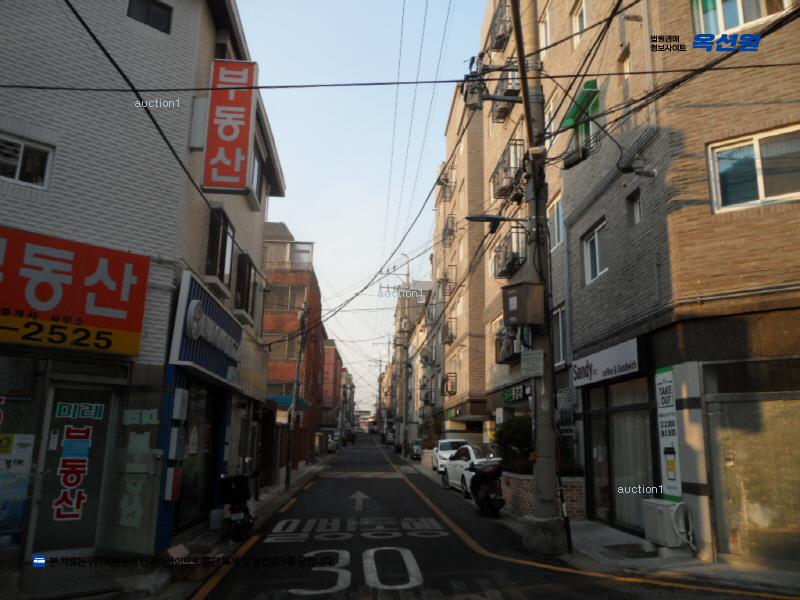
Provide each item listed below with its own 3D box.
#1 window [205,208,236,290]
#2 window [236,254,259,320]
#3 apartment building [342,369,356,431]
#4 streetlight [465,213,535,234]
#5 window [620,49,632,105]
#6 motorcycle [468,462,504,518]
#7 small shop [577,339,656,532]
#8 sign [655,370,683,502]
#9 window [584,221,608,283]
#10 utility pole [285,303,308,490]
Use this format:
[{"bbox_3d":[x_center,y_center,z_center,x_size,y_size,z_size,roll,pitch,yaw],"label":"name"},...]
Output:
[{"bbox_3d":[-3.349,-0.923,11.613,0.240,1.230,1.242,2,-13,-4],"label":"window"},{"bbox_3d":[-3.554,-0.297,14.363,0.240,1.230,1.272,2,-13,-4],"label":"window"},{"bbox_3d":[-15.843,22.732,137.727,10.000,13.200,20.000,2,-13,-3],"label":"apartment building"},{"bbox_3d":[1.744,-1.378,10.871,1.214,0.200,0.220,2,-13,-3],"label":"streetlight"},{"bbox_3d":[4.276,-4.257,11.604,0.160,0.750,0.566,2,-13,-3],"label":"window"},{"bbox_3d":[2.005,4.449,14.665,0.700,1.080,1.850,1,-13,-1],"label":"motorcycle"},{"bbox_3d":[4.579,2.559,11.644,1.500,3.250,3.650,2,-13,-3],"label":"small shop"},{"bbox_3d":[4.009,1.983,9.380,0.060,1.930,0.580,2,-13,-3],"label":"sign"},{"bbox_3d":[4.118,-0.967,12.958,0.140,1.100,1.501,2,-13,-3],"label":"window"},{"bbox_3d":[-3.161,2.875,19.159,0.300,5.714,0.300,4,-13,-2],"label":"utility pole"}]

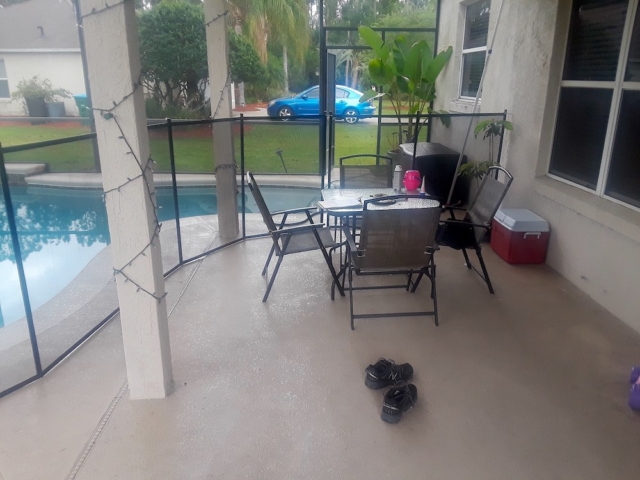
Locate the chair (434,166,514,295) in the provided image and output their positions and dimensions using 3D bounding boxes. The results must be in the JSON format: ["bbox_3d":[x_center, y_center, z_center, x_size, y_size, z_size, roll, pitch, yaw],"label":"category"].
[{"bbox_3d":[1.055,-0.110,4.082,0.690,0.920,0.575,0,18,1],"label":"chair"}]

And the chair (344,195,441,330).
[{"bbox_3d":[0.479,0.063,3.546,0.575,0.920,0.690,-2,18,-5],"label":"chair"}]

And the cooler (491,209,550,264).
[{"bbox_3d":[1.807,-0.036,4.723,0.335,0.385,0.530,-1,18,-2],"label":"cooler"}]

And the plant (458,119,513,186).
[{"bbox_3d":[1.600,-0.647,5.045,0.470,1.050,0.470,0,18,0],"label":"plant"}]

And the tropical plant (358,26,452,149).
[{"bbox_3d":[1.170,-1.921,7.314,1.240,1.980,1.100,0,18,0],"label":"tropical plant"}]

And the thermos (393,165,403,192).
[{"bbox_3d":[0.612,-0.493,4.097,0.066,0.225,0.066,0,18,0],"label":"thermos"}]

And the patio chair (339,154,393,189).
[{"bbox_3d":[0.440,-0.241,4.487,0.575,0.920,0.690,-1,18,-3],"label":"patio chair"}]

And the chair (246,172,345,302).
[{"bbox_3d":[-0.184,-0.075,3.974,0.690,0.920,0.575,-2,18,-8],"label":"chair"}]

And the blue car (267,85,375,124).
[{"bbox_3d":[0.070,-5.651,21.399,4.500,1.460,1.760,2,18,7],"label":"blue car"}]

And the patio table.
[{"bbox_3d":[0.446,0.034,3.978,0.840,0.710,0.790,-1,18,-3],"label":"patio table"}]

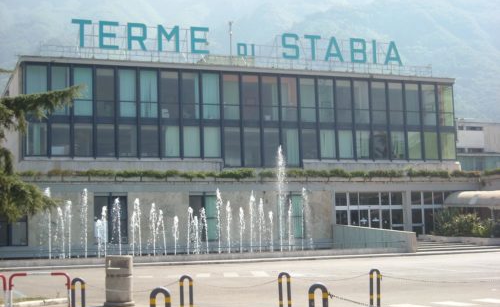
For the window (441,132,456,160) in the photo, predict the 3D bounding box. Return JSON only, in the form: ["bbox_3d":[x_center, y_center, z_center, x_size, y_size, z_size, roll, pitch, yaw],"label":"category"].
[{"bbox_3d":[14.463,-0.515,64.121,1.190,2.058,0.150,1,-7,-22],"label":"window"}]

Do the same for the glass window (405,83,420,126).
[{"bbox_3d":[11.351,-3.418,61.503,1.105,3.055,0.120,1,-7,-22],"label":"glass window"}]

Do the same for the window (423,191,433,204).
[{"bbox_3d":[12.080,2.994,59.965,0.712,0.954,0.150,1,-7,-22],"label":"window"}]

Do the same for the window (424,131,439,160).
[{"bbox_3d":[13.305,-0.527,64.489,1.193,1.983,0.120,1,-6,-22],"label":"window"}]

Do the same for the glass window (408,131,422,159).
[{"bbox_3d":[12.015,-0.544,63.962,1.193,1.983,0.120,1,-6,-22],"label":"glass window"}]

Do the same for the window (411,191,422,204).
[{"bbox_3d":[11.820,3.192,62.421,0.884,0.957,0.120,1,-7,-22],"label":"window"}]

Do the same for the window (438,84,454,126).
[{"bbox_3d":[14.822,-3.640,66.802,1.218,3.107,0.100,1,-6,-22],"label":"window"}]

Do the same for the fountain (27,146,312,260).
[{"bbox_3d":[-3.851,2.712,49.657,15.300,6.200,4.000,1,-7,-22],"label":"fountain"}]

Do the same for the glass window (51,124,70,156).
[{"bbox_3d":[-11.481,-0.834,53.593,1.190,2.058,0.150,1,-7,-22],"label":"glass window"}]

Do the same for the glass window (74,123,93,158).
[{"bbox_3d":[-10.350,-0.834,54.836,1.193,1.983,0.120,1,-6,-22],"label":"glass window"}]

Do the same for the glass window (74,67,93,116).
[{"bbox_3d":[-9.981,-3.689,52.704,1.145,2.976,0.120,1,-7,-22],"label":"glass window"}]

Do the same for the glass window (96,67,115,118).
[{"bbox_3d":[-9.367,-3.937,57.003,1.218,3.107,0.100,1,-6,-22],"label":"glass window"}]

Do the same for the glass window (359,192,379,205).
[{"bbox_3d":[8.273,3.143,60.998,1.577,0.914,0.120,1,-7,-22],"label":"glass window"}]

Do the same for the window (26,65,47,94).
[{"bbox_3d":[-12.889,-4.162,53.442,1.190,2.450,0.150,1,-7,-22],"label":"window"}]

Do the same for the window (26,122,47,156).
[{"bbox_3d":[-12.429,-0.829,51.351,1.210,1.978,0.120,1,-7,-22],"label":"window"}]

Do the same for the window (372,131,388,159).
[{"bbox_3d":[8.915,-0.575,60.157,1.213,1.967,0.120,1,-7,-22],"label":"window"}]

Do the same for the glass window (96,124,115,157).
[{"bbox_3d":[-8.994,-0.781,55.068,1.151,2.055,0.120,1,-7,-22],"label":"glass window"}]

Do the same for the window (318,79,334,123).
[{"bbox_3d":[5.282,-3.610,60.774,1.190,3.113,0.150,1,-7,-22],"label":"window"}]

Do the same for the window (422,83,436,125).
[{"bbox_3d":[13.478,-3.657,66.258,1.218,3.107,0.100,1,-6,-22],"label":"window"}]

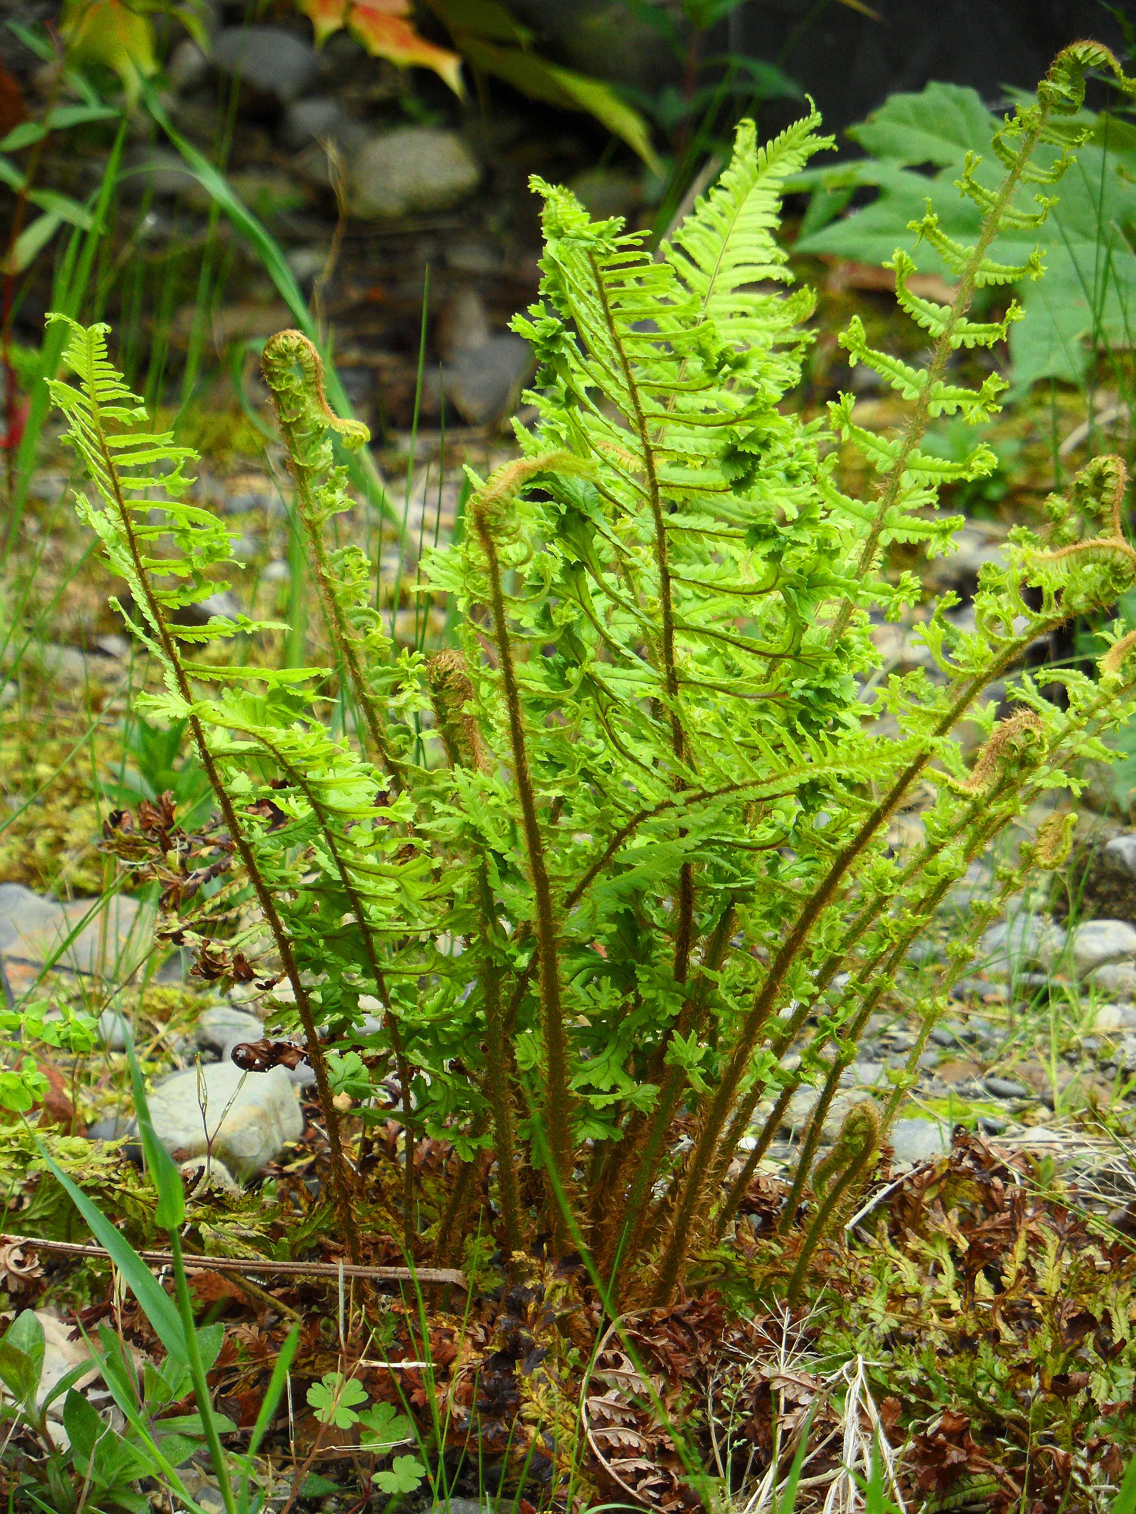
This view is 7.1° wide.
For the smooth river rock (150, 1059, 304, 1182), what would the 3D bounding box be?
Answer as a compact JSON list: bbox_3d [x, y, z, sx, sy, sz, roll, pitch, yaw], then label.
[{"bbox_3d":[-0.130,0.140,3.500,0.060,0.041,0.048,0,17,0],"label":"smooth river rock"}]

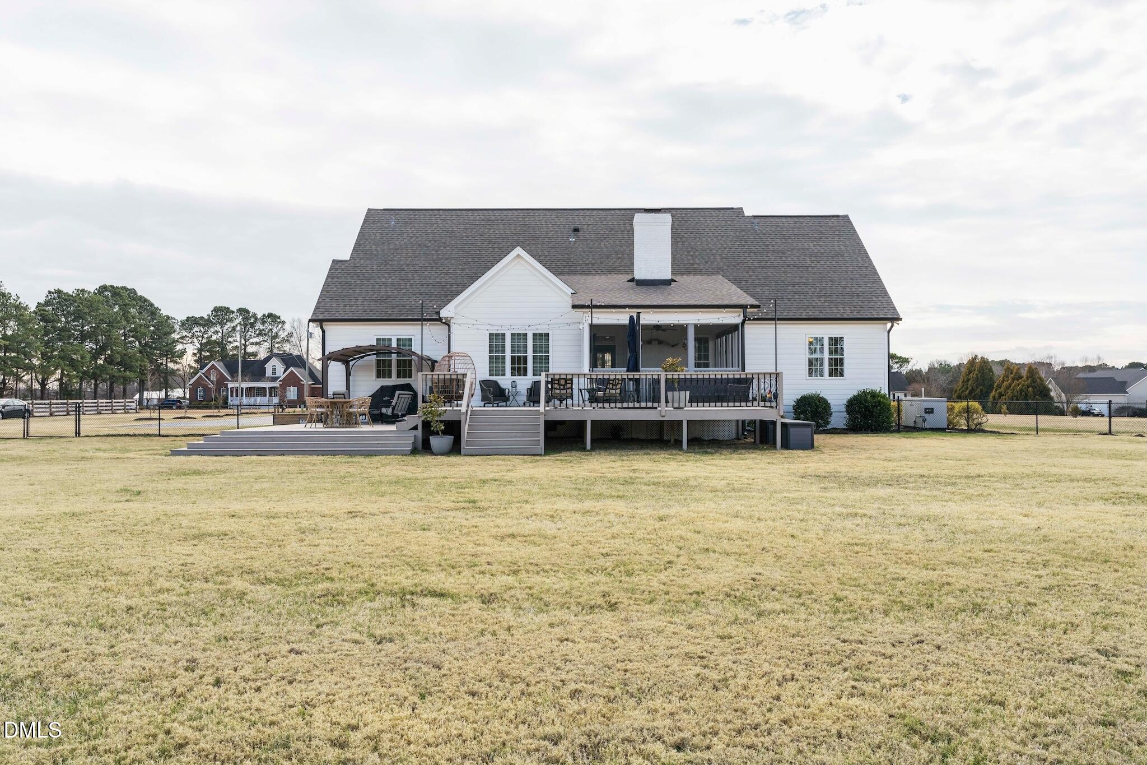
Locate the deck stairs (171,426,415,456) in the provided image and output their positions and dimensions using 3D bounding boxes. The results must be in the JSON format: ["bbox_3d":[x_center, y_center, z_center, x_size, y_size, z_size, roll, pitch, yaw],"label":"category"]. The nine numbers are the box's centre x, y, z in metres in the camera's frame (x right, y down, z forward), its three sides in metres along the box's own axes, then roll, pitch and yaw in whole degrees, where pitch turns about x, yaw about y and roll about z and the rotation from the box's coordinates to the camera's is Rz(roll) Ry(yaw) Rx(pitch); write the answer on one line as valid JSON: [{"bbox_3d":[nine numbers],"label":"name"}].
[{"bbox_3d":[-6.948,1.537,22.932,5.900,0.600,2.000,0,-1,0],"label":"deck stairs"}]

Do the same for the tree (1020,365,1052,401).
[{"bbox_3d":[47.501,0.658,91.999,3.800,5.200,3.700,0,-1,25],"label":"tree"}]

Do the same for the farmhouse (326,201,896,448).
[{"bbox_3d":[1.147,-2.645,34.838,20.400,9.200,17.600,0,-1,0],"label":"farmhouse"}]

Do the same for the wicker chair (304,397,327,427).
[{"bbox_3d":[-7.119,0.863,24.891,0.580,0.830,0.580,0,-1,-10],"label":"wicker chair"}]

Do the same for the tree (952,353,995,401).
[{"bbox_3d":[41.300,0.164,92.005,4.500,6.200,4.400,0,-1,25],"label":"tree"}]

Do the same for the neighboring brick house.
[{"bbox_3d":[-53.500,-0.266,155.017,21.000,9.400,15.000,0,-1,-2],"label":"neighboring brick house"}]

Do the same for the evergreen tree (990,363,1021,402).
[{"bbox_3d":[44.601,0.561,92.000,3.600,5.400,3.600,0,-1,25],"label":"evergreen tree"}]

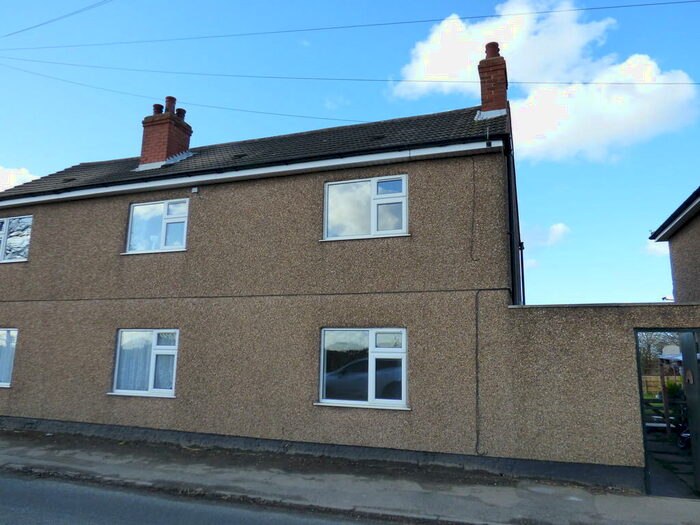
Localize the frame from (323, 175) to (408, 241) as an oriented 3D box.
[{"bbox_3d":[0.257,-0.903,8.130,1.477,1.012,0.100,-3,-10,19],"label":"frame"}]

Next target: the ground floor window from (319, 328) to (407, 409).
[{"bbox_3d":[0.207,1.663,7.706,1.440,1.219,0.100,-3,-10,19],"label":"ground floor window"}]

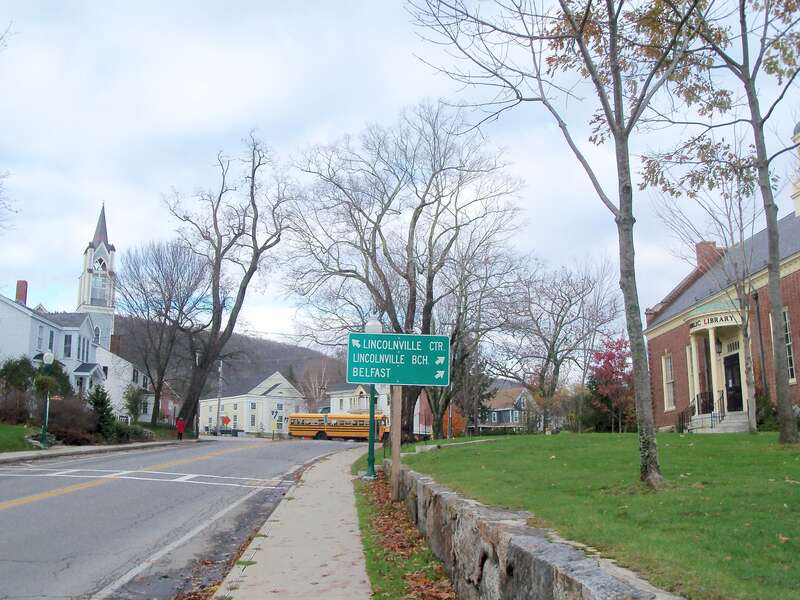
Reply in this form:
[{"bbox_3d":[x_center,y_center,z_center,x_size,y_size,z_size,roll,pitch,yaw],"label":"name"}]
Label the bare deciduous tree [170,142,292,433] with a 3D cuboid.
[{"bbox_3d":[-13.704,-1.440,65.017,9.796,24.475,8.800,0,-9,0],"label":"bare deciduous tree"}]

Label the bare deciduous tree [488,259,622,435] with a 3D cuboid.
[{"bbox_3d":[12.301,3.596,65.249,10.646,13.842,9.800,0,-9,0],"label":"bare deciduous tree"}]

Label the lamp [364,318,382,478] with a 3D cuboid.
[{"bbox_3d":[-0.693,2.519,21.166,0.470,4.159,0.470,0,-9,0],"label":"lamp"}]

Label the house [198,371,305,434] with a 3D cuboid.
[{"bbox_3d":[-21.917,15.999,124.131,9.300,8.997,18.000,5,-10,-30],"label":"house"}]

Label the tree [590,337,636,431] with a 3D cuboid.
[{"bbox_3d":[15.248,6.076,57.770,3.286,6.686,3.300,0,-9,0],"label":"tree"}]

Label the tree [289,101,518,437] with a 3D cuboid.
[{"bbox_3d":[0.207,-2.029,47.907,13.606,20.622,12.500,0,-9,0],"label":"tree"}]

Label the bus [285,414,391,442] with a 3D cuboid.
[{"bbox_3d":[-6.072,13.680,86.926,11.600,3.100,2.450,-2,-9,12],"label":"bus"}]

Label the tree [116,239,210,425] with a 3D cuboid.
[{"bbox_3d":[-18.241,2.337,62.391,7.246,14.509,7.000,0,-9,0],"label":"tree"}]

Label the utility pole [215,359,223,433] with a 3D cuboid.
[{"bbox_3d":[-24.524,13.001,109.296,0.500,10.203,0.450,0,-9,0],"label":"utility pole"}]

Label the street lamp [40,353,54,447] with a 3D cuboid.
[{"bbox_3d":[-15.144,4.255,34.753,0.550,4.180,0.500,0,-9,0],"label":"street lamp"}]

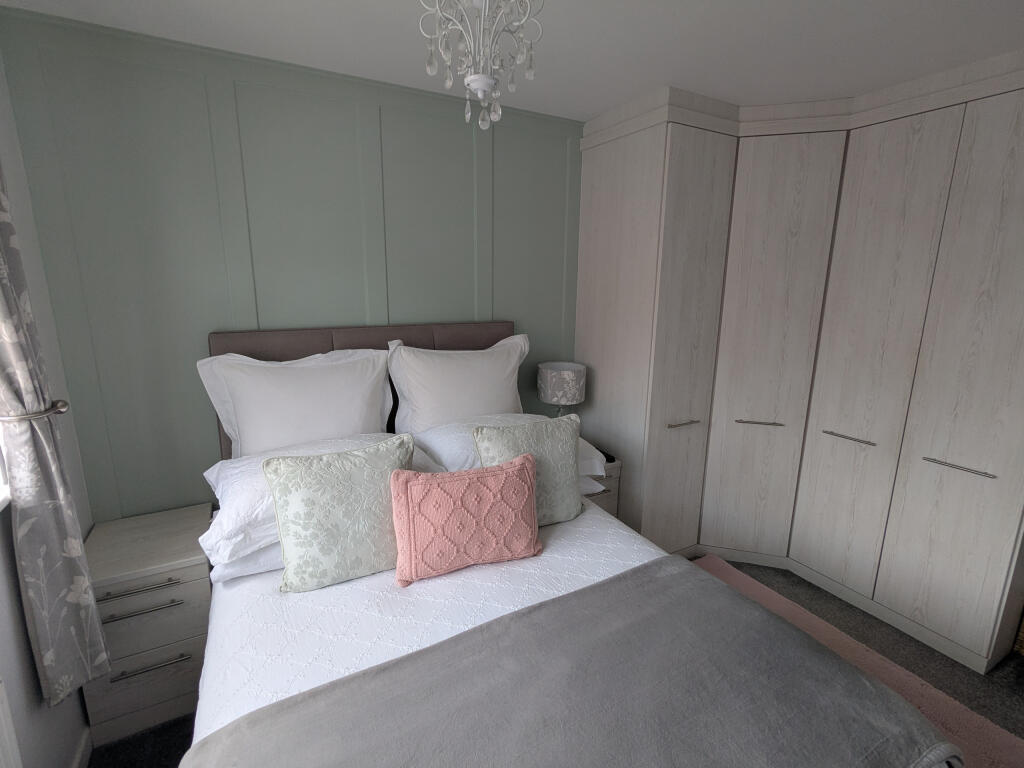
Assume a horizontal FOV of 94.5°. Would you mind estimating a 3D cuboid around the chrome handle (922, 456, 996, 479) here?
[{"bbox_3d":[1.825,0.339,1.935,0.035,0.013,0.228,-6,14,-28],"label":"chrome handle"}]

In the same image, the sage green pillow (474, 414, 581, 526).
[{"bbox_3d":[0.079,0.350,1.863,0.434,0.417,0.140,-5,3,-23],"label":"sage green pillow"}]

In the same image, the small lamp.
[{"bbox_3d":[0.265,0.161,2.599,0.250,0.505,0.250,-6,14,-28],"label":"small lamp"}]

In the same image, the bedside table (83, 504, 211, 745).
[{"bbox_3d":[-1.351,0.878,1.822,0.390,0.605,0.475,-6,14,-28],"label":"bedside table"}]

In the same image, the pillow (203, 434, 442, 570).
[{"bbox_3d":[-0.679,0.357,1.759,0.780,0.185,0.480,-6,23,-28],"label":"pillow"}]

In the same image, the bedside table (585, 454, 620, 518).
[{"bbox_3d":[0.309,0.701,2.726,0.390,0.605,0.475,-6,14,-28],"label":"bedside table"}]

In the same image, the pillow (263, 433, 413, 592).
[{"bbox_3d":[-0.527,0.412,1.531,0.436,0.420,0.140,-6,5,-27],"label":"pillow"}]

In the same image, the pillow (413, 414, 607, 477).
[{"bbox_3d":[-0.040,0.290,2.105,0.760,0.185,0.480,-6,23,-28],"label":"pillow"}]

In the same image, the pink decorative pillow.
[{"bbox_3d":[-0.138,0.442,1.581,0.490,0.357,0.140,-4,-2,-20],"label":"pink decorative pillow"}]

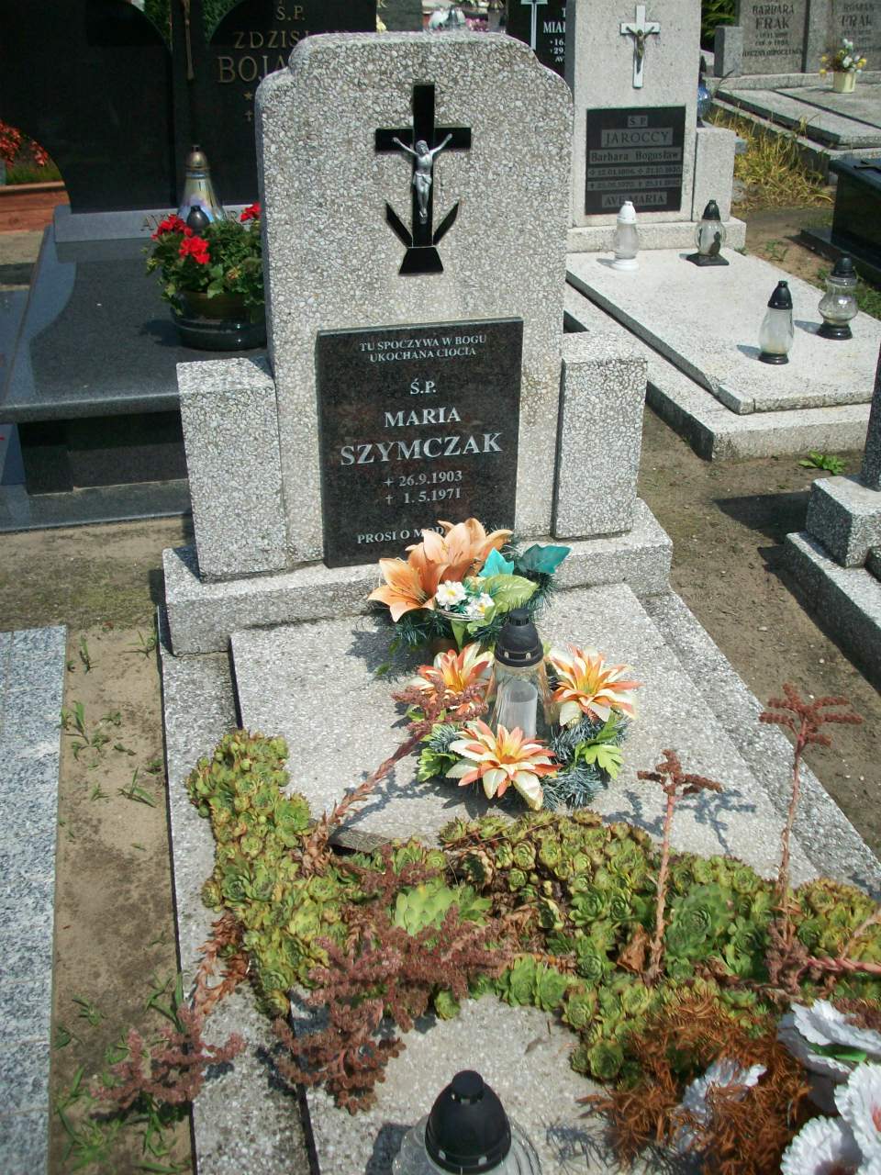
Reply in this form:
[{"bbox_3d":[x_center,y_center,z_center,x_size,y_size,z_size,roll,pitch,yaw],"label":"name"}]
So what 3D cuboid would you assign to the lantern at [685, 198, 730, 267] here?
[{"bbox_3d":[0.998,-1.316,4.636,0.118,0.222,0.122,-9,33,-14],"label":"lantern"}]

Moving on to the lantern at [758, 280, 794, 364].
[{"bbox_3d":[1.017,-0.799,3.775,0.107,0.243,0.107,-9,33,-14],"label":"lantern"}]

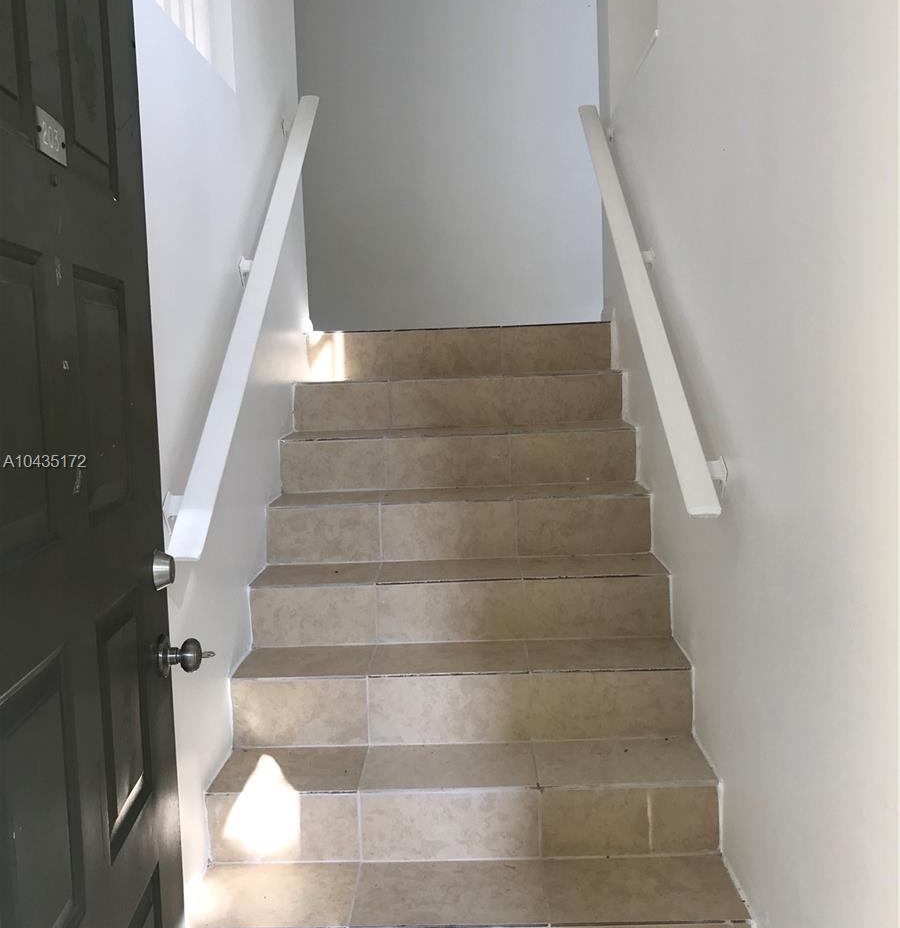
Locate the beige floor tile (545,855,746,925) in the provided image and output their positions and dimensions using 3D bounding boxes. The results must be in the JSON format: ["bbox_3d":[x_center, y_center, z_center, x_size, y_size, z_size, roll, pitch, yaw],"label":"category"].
[{"bbox_3d":[0.423,0.953,2.165,0.419,0.020,0.260,-2,6,2],"label":"beige floor tile"}]

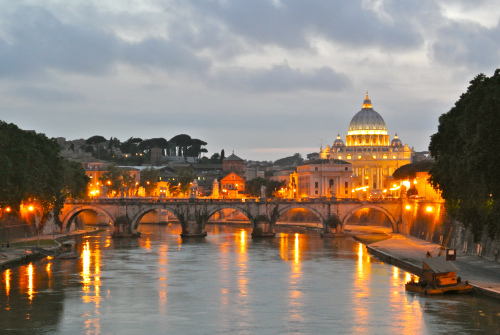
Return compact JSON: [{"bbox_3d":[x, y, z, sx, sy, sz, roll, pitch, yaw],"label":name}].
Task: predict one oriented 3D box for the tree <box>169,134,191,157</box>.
[{"bbox_3d":[-60.150,-18.610,975.000,18.000,19.500,17.000,0,-2,0],"label":"tree"}]

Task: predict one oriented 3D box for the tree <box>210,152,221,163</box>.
[{"bbox_3d":[-30.010,-8.700,980.000,9.000,9.000,8.500,0,-2,0],"label":"tree"}]

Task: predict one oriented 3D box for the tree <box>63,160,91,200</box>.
[{"bbox_3d":[-73.920,5.330,480.000,12.000,17.000,12.000,0,-2,0],"label":"tree"}]

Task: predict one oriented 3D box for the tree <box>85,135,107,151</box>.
[{"bbox_3d":[-144.000,-22.830,1050.000,20.000,16.000,18.000,0,-2,0],"label":"tree"}]

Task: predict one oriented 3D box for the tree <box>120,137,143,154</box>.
[{"bbox_3d":[-108.340,-19.660,1030.000,19.000,16.000,17.000,0,-2,0],"label":"tree"}]

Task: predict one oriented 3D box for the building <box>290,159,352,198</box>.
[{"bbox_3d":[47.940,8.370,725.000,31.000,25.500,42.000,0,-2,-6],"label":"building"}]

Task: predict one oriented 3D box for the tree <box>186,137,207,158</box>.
[{"bbox_3d":[-45.670,-16.960,980.000,18.500,17.000,17.000,0,-2,0],"label":"tree"}]

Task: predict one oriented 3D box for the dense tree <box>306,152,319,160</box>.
[{"bbox_3d":[80.440,-14.160,1450.000,15.000,11.000,13.000,0,-2,0],"label":"dense tree"}]

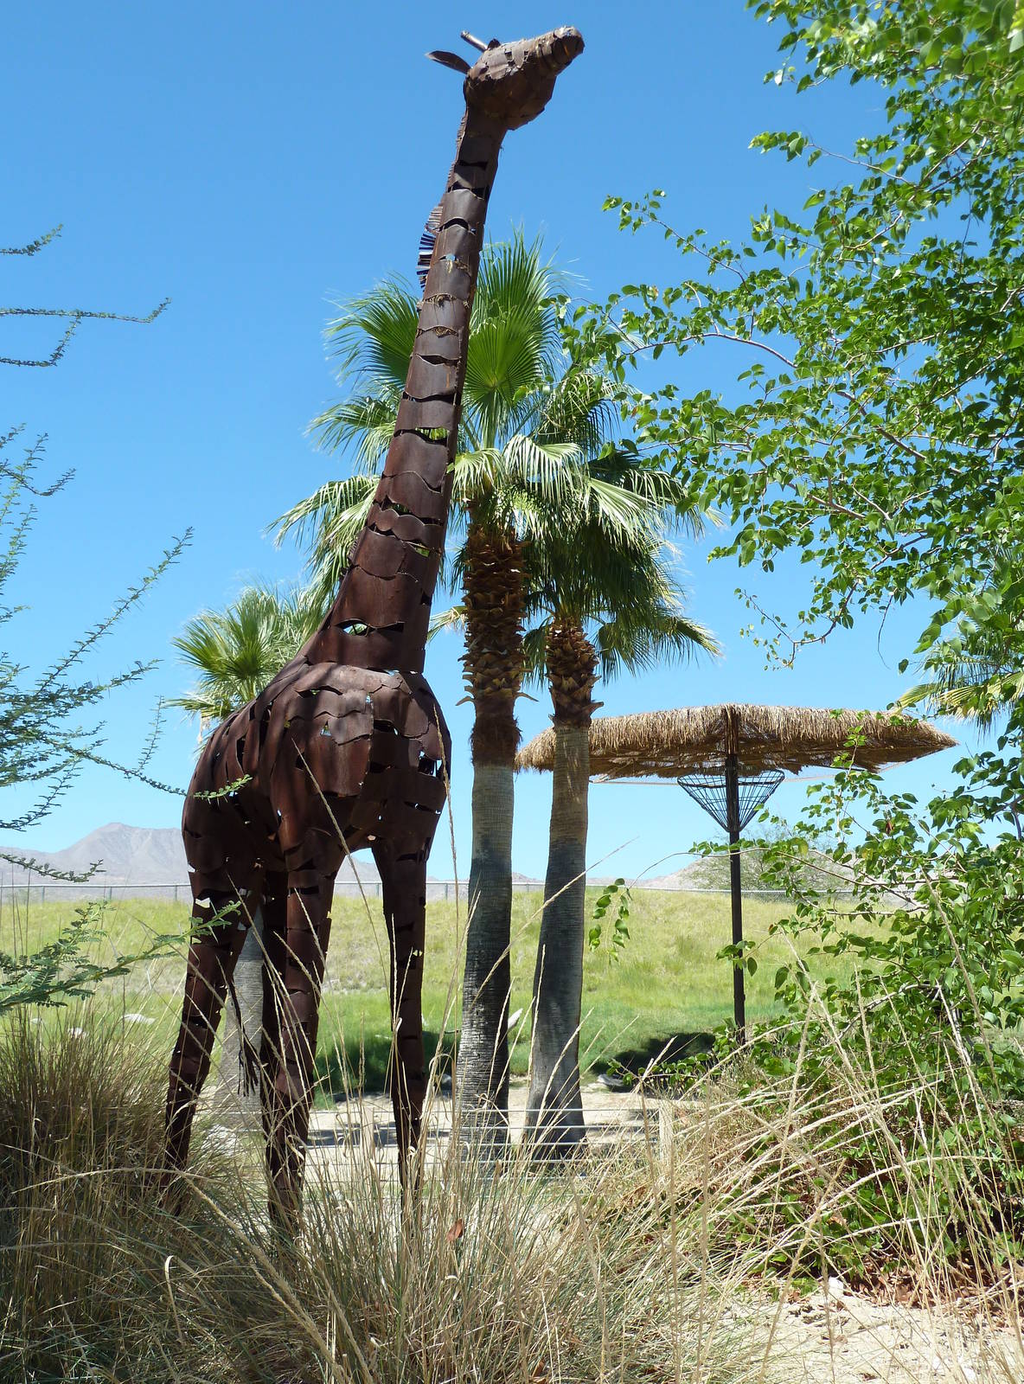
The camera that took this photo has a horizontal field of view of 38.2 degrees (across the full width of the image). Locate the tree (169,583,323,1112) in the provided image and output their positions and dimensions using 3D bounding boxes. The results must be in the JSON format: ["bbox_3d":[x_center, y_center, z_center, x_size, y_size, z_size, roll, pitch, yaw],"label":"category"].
[{"bbox_3d":[-2.355,1.381,13.657,1.770,4.872,1.850,0,-9,0],"label":"tree"}]

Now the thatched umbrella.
[{"bbox_3d":[2.913,2.312,18.875,5.701,4.329,5.300,0,-9,0],"label":"thatched umbrella"}]

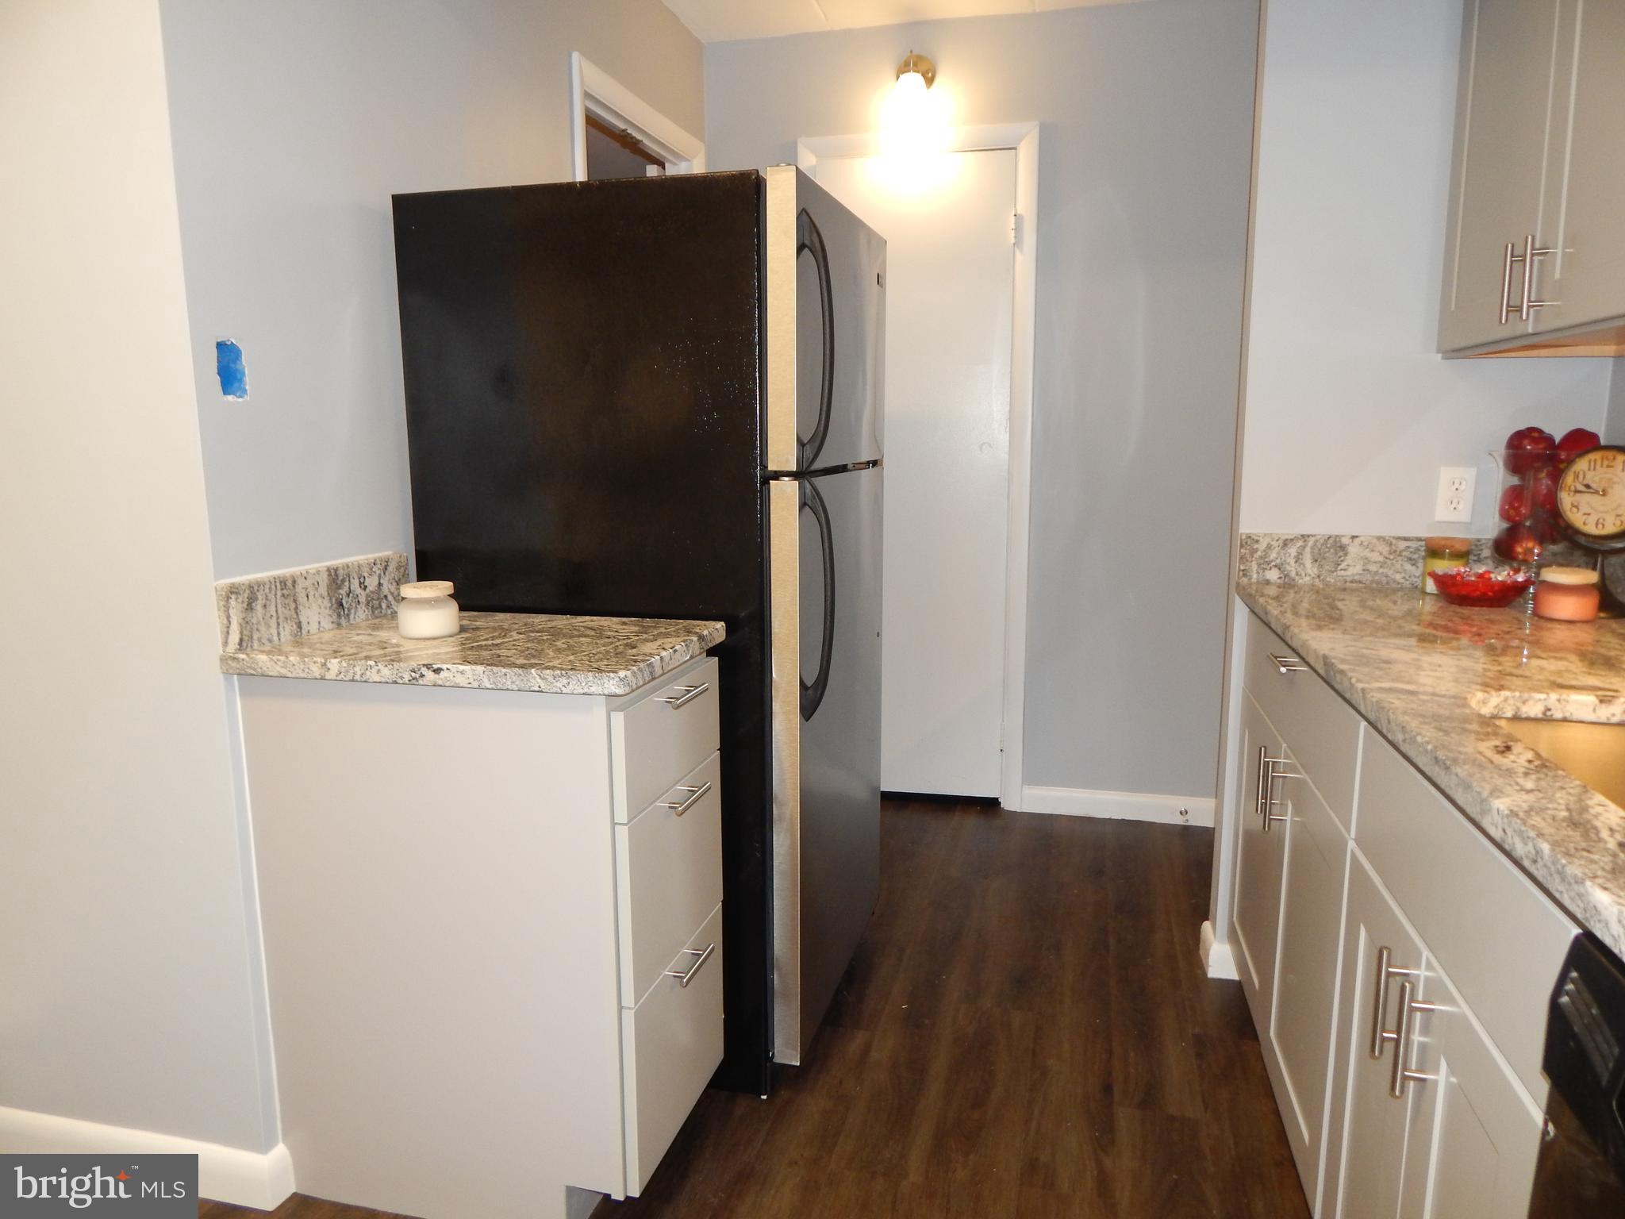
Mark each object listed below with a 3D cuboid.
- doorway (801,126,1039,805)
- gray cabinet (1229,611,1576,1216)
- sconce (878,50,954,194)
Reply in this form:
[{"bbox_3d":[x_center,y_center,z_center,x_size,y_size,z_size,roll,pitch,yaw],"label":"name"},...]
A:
[{"bbox_3d":[0.333,-0.414,3.522,0.740,2.150,0.130,2,9,14],"label":"doorway"},{"bbox_3d":[1.058,0.534,1.543,0.640,0.870,1.610,2,9,14],"label":"gray cabinet"},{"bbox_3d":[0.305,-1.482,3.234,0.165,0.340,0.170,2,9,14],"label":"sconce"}]

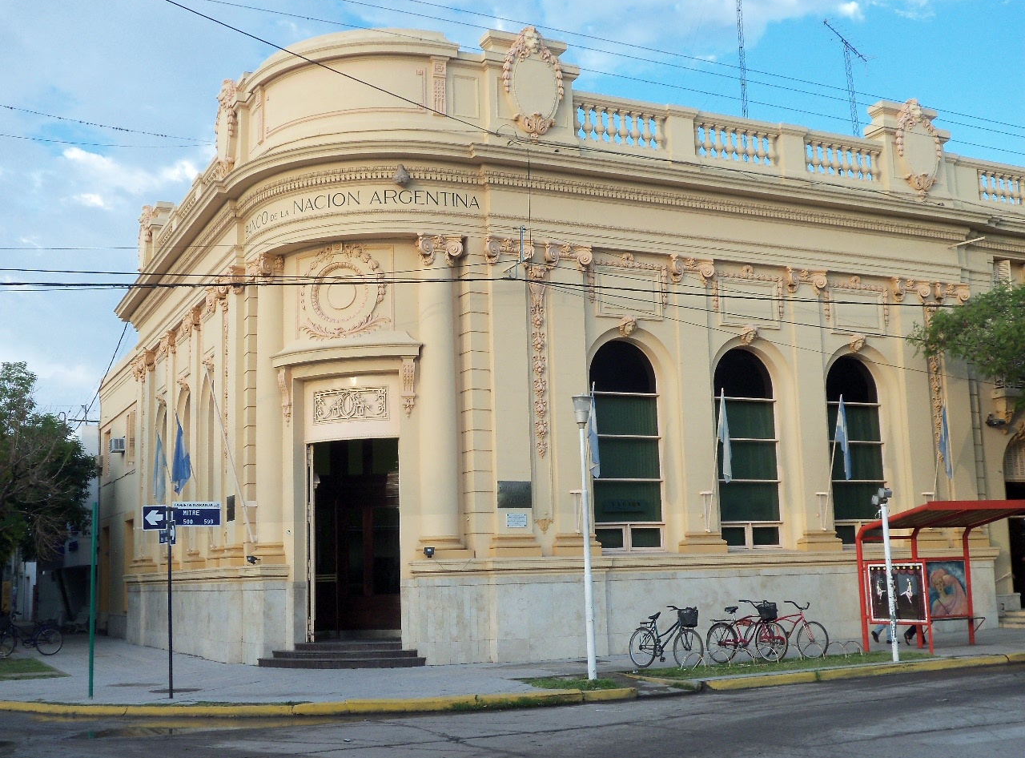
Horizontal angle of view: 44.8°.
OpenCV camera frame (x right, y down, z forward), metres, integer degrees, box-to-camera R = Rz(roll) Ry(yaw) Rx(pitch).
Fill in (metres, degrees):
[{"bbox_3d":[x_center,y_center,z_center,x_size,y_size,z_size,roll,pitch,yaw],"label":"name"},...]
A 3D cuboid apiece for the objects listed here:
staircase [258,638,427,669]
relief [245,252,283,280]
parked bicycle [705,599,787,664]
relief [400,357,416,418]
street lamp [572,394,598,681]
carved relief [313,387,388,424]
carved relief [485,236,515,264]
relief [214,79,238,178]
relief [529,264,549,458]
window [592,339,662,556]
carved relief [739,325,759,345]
[{"bbox_3d":[-3.181,5.216,23.564,3.550,0.440,1.450,-5,-9,19],"label":"staircase"},{"bbox_3d":[-5.154,-2.189,25.922,0.450,0.600,0.920,5,-11,-36],"label":"relief"},{"bbox_3d":[4.146,4.435,21.859,1.750,1.060,0.600,2,-10,-23],"label":"parked bicycle"},{"bbox_3d":[-1.972,0.136,23.475,0.300,1.120,0.250,-1,-9,-1],"label":"relief"},{"bbox_3d":[1.157,2.422,19.357,0.320,4.430,0.320,-2,-9,0],"label":"street lamp"},{"bbox_3d":[-3.124,0.518,24.050,1.600,0.650,0.140,-5,-9,18],"label":"carved relief"},{"bbox_3d":[-0.257,-2.489,24.227,0.580,0.540,0.240,3,-10,-26],"label":"carved relief"},{"bbox_3d":[-6.397,-5.481,27.680,0.400,2.470,1.380,3,-10,-26],"label":"relief"},{"bbox_3d":[0.572,-0.370,24.591,0.460,3.850,0.200,3,-10,-26],"label":"relief"},{"bbox_3d":[2.324,1.357,25.479,1.590,4.340,0.280,3,-10,-26],"label":"window"},{"bbox_3d":[5.117,-0.944,26.891,0.400,0.420,0.270,3,-10,-26],"label":"carved relief"}]

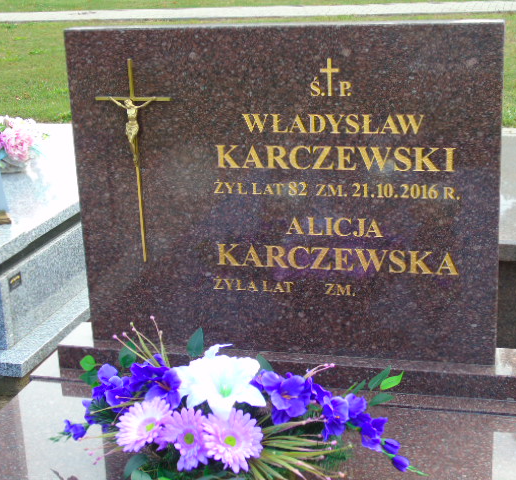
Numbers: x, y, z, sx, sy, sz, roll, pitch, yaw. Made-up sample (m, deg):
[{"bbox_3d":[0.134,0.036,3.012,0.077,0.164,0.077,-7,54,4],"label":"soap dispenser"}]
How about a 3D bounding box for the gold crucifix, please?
[{"bbox_3d":[-0.230,-0.142,1.886,0.149,0.393,0.035,2,17,15],"label":"gold crucifix"}]

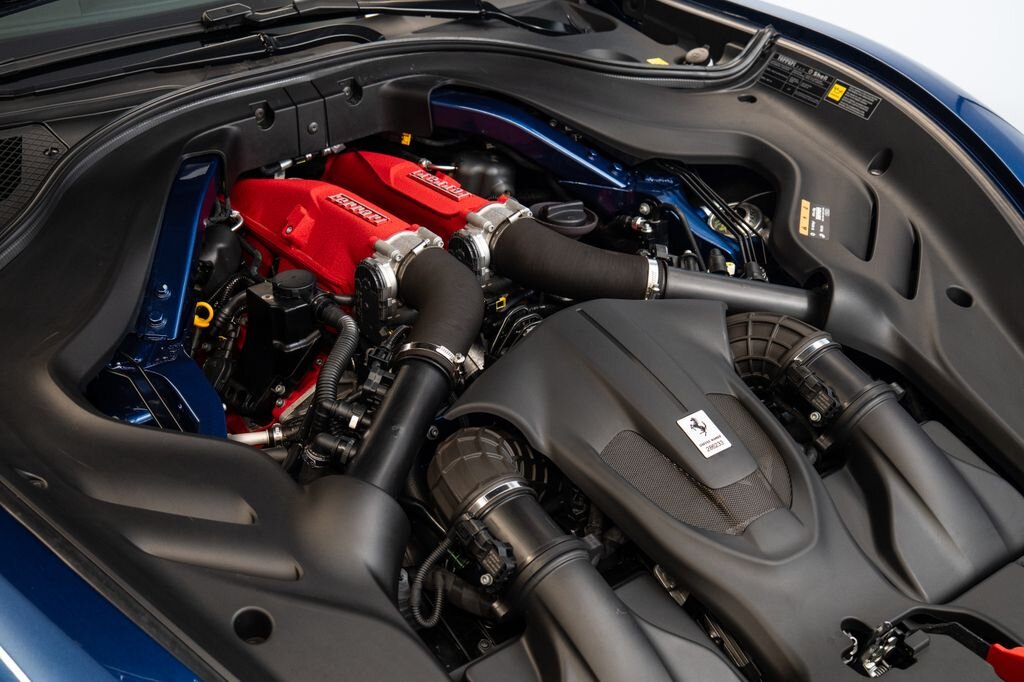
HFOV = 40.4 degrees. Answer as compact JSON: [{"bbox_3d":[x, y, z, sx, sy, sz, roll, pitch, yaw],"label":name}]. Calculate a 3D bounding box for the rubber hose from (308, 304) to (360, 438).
[{"bbox_3d":[-0.222,0.034,1.730,0.065,0.170,0.070,-22,42,-30],"label":"rubber hose"}]

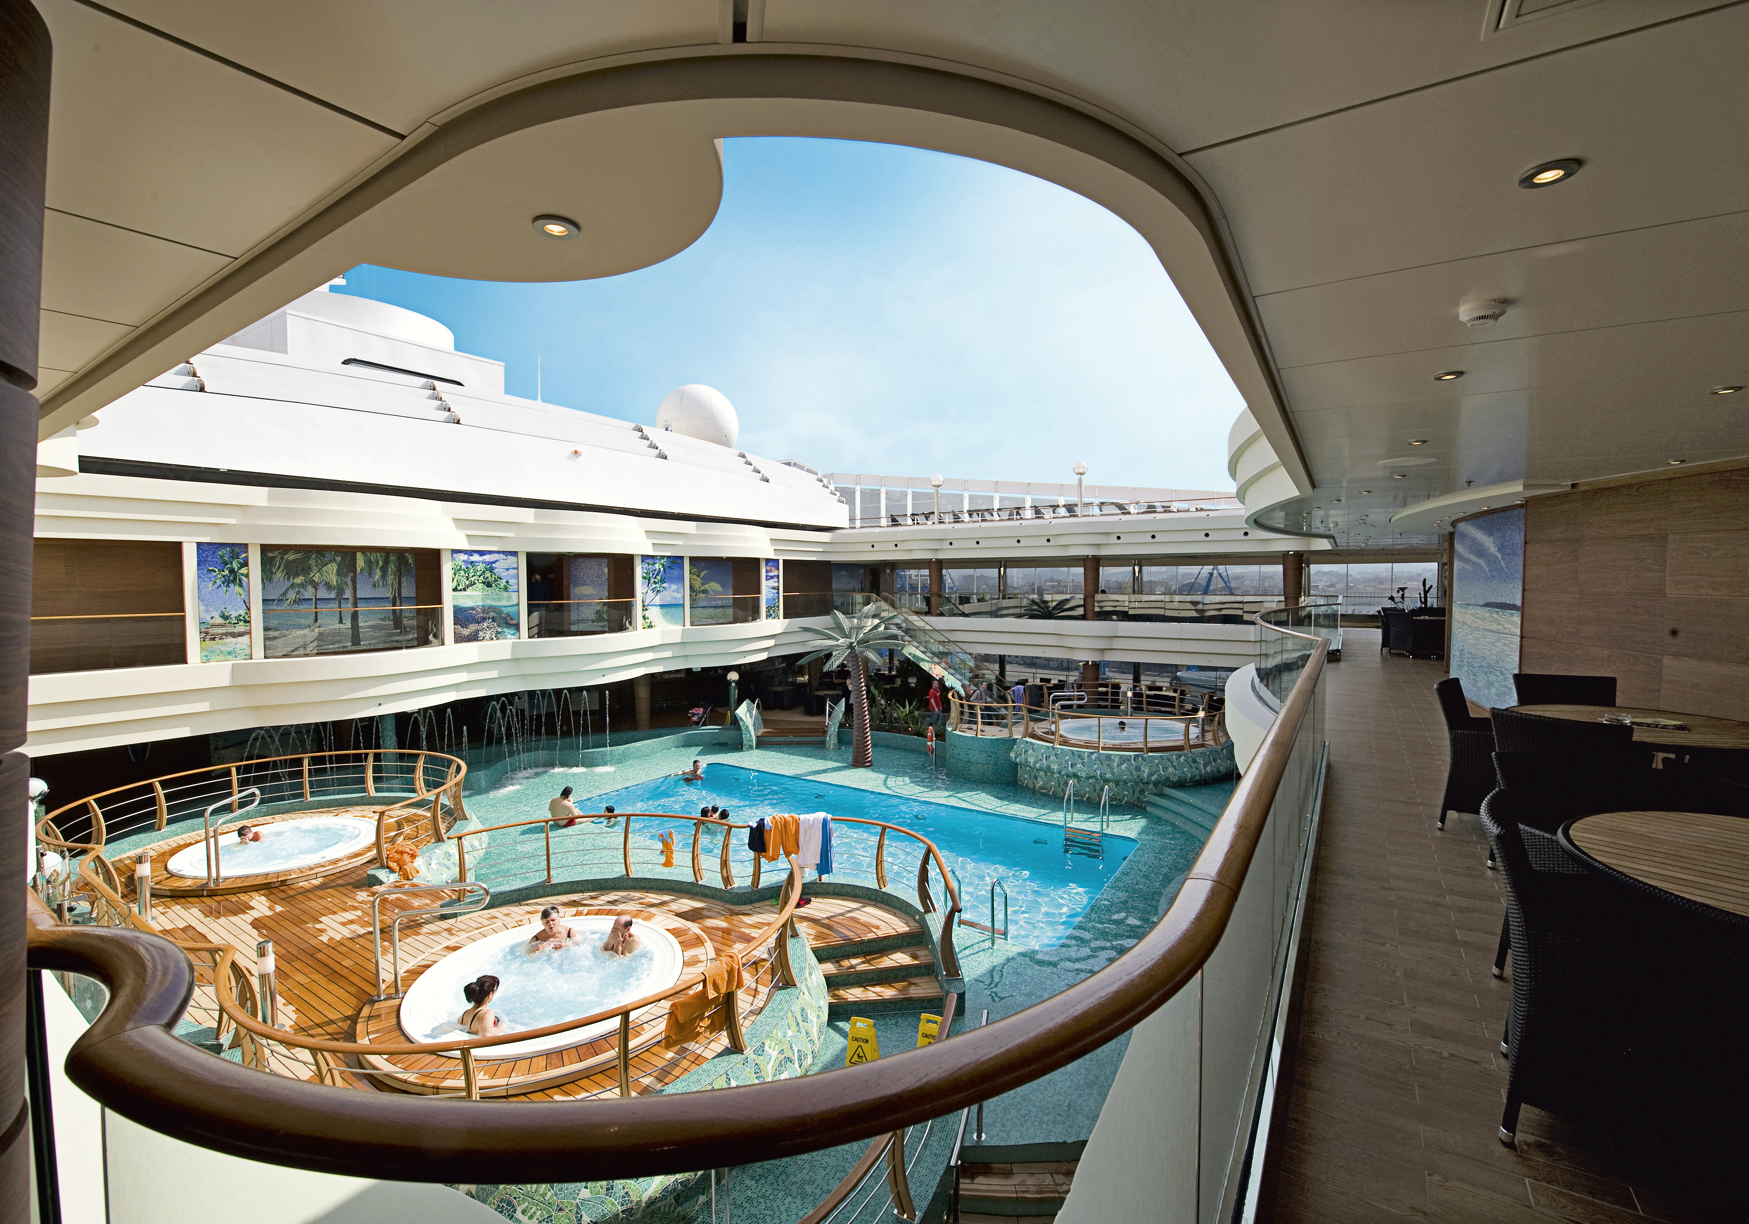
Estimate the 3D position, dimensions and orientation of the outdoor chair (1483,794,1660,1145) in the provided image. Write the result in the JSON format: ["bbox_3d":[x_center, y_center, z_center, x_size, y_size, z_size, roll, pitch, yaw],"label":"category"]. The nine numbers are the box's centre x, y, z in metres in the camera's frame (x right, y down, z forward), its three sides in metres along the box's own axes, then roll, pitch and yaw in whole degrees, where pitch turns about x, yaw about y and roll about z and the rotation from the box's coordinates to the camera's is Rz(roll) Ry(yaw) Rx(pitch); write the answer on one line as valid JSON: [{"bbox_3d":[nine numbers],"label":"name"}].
[{"bbox_3d":[2.103,1.017,1.932,0.610,0.870,0.560,2,4,40],"label":"outdoor chair"}]

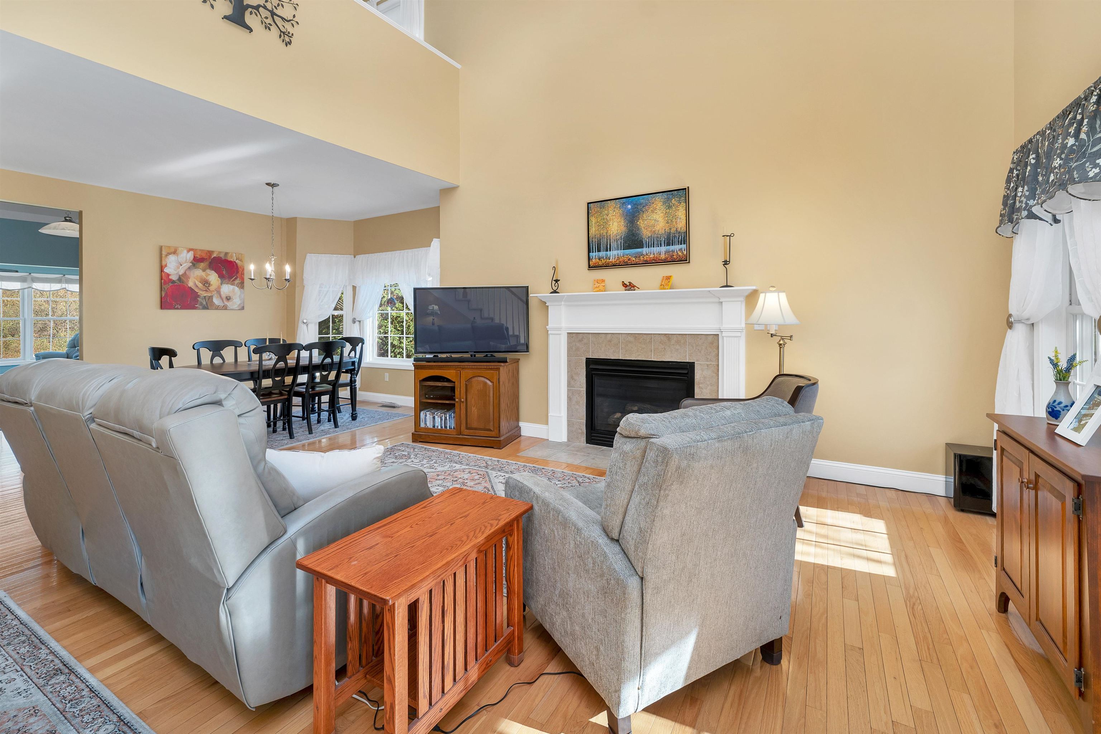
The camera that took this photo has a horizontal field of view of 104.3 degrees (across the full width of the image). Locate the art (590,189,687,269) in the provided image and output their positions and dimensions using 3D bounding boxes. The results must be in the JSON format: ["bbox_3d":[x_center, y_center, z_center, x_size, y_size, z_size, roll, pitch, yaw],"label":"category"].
[{"bbox_3d":[0.746,-1.202,3.777,0.930,0.620,0.040,3,8,29],"label":"art"}]

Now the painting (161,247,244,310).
[{"bbox_3d":[-4.531,-1.144,5.633,0.040,0.775,0.890,3,6,32],"label":"painting"}]

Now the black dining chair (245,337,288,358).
[{"bbox_3d":[-3.280,0.164,5.120,0.520,0.980,0.470,3,6,30],"label":"black dining chair"}]

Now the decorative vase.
[{"bbox_3d":[2.059,0.144,1.730,0.085,0.175,0.085,0,5,0],"label":"decorative vase"}]

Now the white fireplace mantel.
[{"bbox_3d":[0.749,0.069,3.834,1.998,1.460,0.200,3,6,27],"label":"white fireplace mantel"}]

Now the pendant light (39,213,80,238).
[{"bbox_3d":[-5.800,-1.687,5.150,0.480,0.220,0.480,3,6,30],"label":"pendant light"}]

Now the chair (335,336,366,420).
[{"bbox_3d":[-2.715,0.147,5.426,0.480,1.000,0.520,4,8,31],"label":"chair"}]

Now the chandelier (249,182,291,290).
[{"bbox_3d":[-3.019,-1.405,4.661,0.470,1.140,0.470,4,8,31],"label":"chandelier"}]

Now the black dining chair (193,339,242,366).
[{"bbox_3d":[-3.721,0.206,5.019,0.520,1.000,0.480,4,8,31],"label":"black dining chair"}]

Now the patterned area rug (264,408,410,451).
[{"bbox_3d":[-3.055,0.686,4.789,1.533,0.012,2.440,3,6,30],"label":"patterned area rug"}]

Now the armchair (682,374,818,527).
[{"bbox_3d":[1.275,0.488,2.830,0.710,0.850,0.650,0,7,3],"label":"armchair"}]

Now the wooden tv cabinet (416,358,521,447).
[{"bbox_3d":[-0.837,0.343,4.376,0.933,0.790,0.481,1,5,16],"label":"wooden tv cabinet"}]

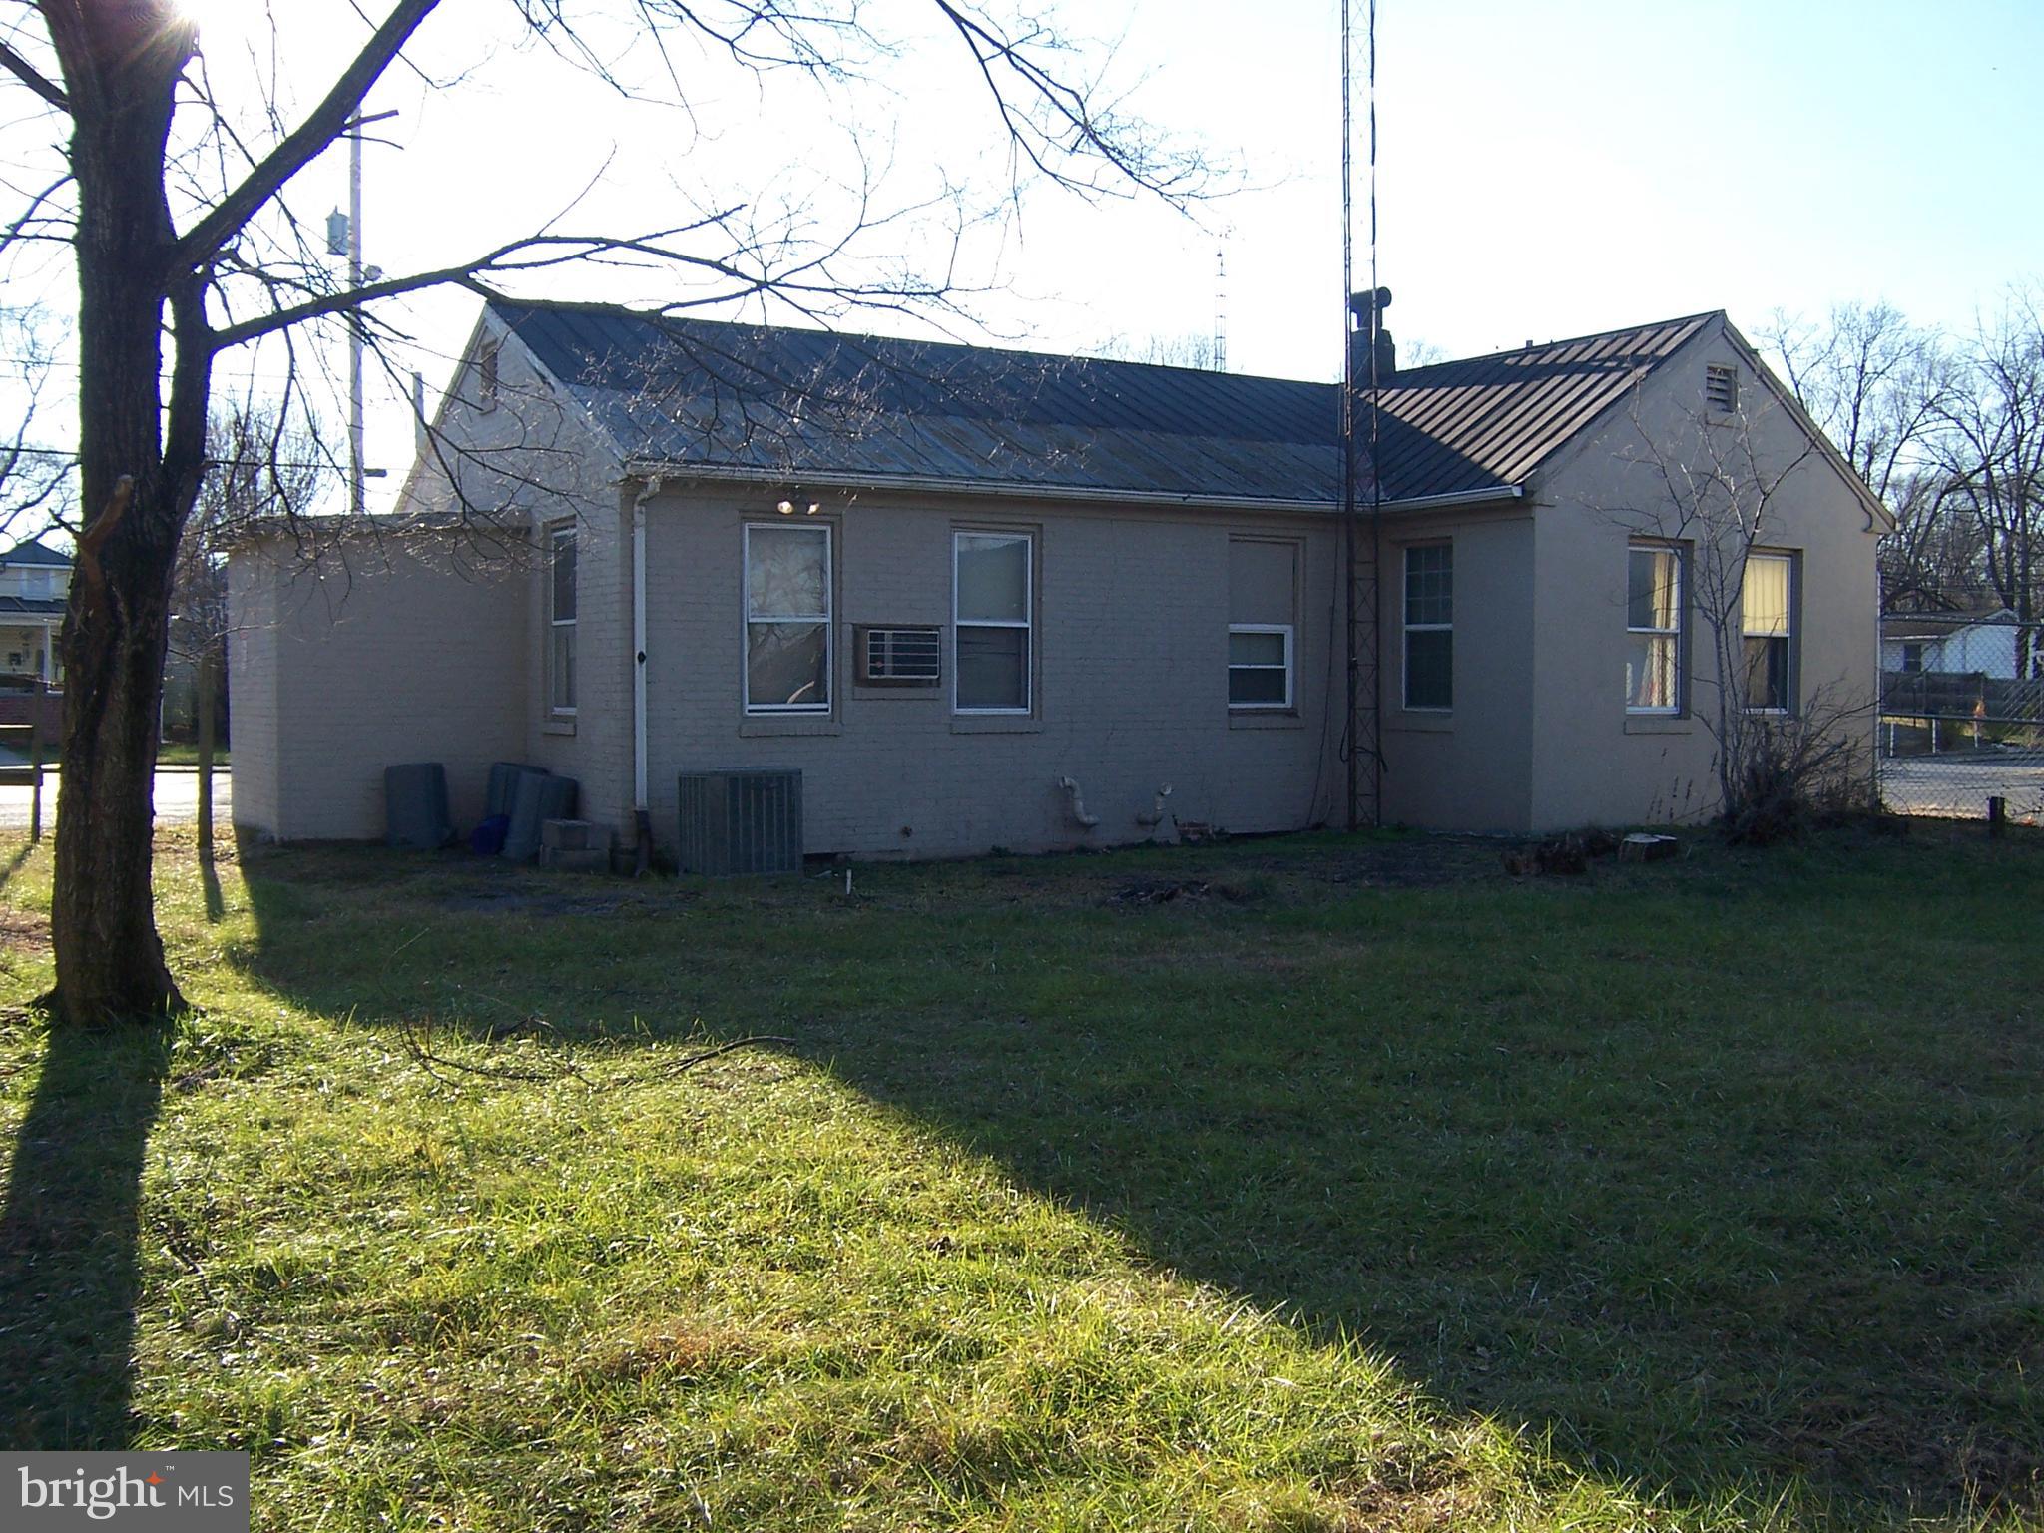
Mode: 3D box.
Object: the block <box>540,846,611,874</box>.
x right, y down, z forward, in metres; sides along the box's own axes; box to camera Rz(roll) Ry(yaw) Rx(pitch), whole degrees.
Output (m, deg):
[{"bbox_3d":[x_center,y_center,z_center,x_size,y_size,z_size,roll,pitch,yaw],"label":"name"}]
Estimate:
[{"bbox_3d":[-3.178,0.662,13.901,0.420,0.190,0.200,-2,3,-34],"label":"block"}]

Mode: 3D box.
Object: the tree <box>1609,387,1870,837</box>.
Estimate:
[{"bbox_3d":[6.535,-1.413,17.772,2.250,4.000,1.800,1,3,20],"label":"tree"}]

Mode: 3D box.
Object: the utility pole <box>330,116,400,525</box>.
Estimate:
[{"bbox_3d":[-11.803,-5.793,34.821,1.100,11.500,0.600,-1,2,-19],"label":"utility pole"}]

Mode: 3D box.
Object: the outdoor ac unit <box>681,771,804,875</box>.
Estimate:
[{"bbox_3d":[-2.095,0.404,14.517,0.680,0.735,0.700,-1,3,-31],"label":"outdoor ac unit"}]

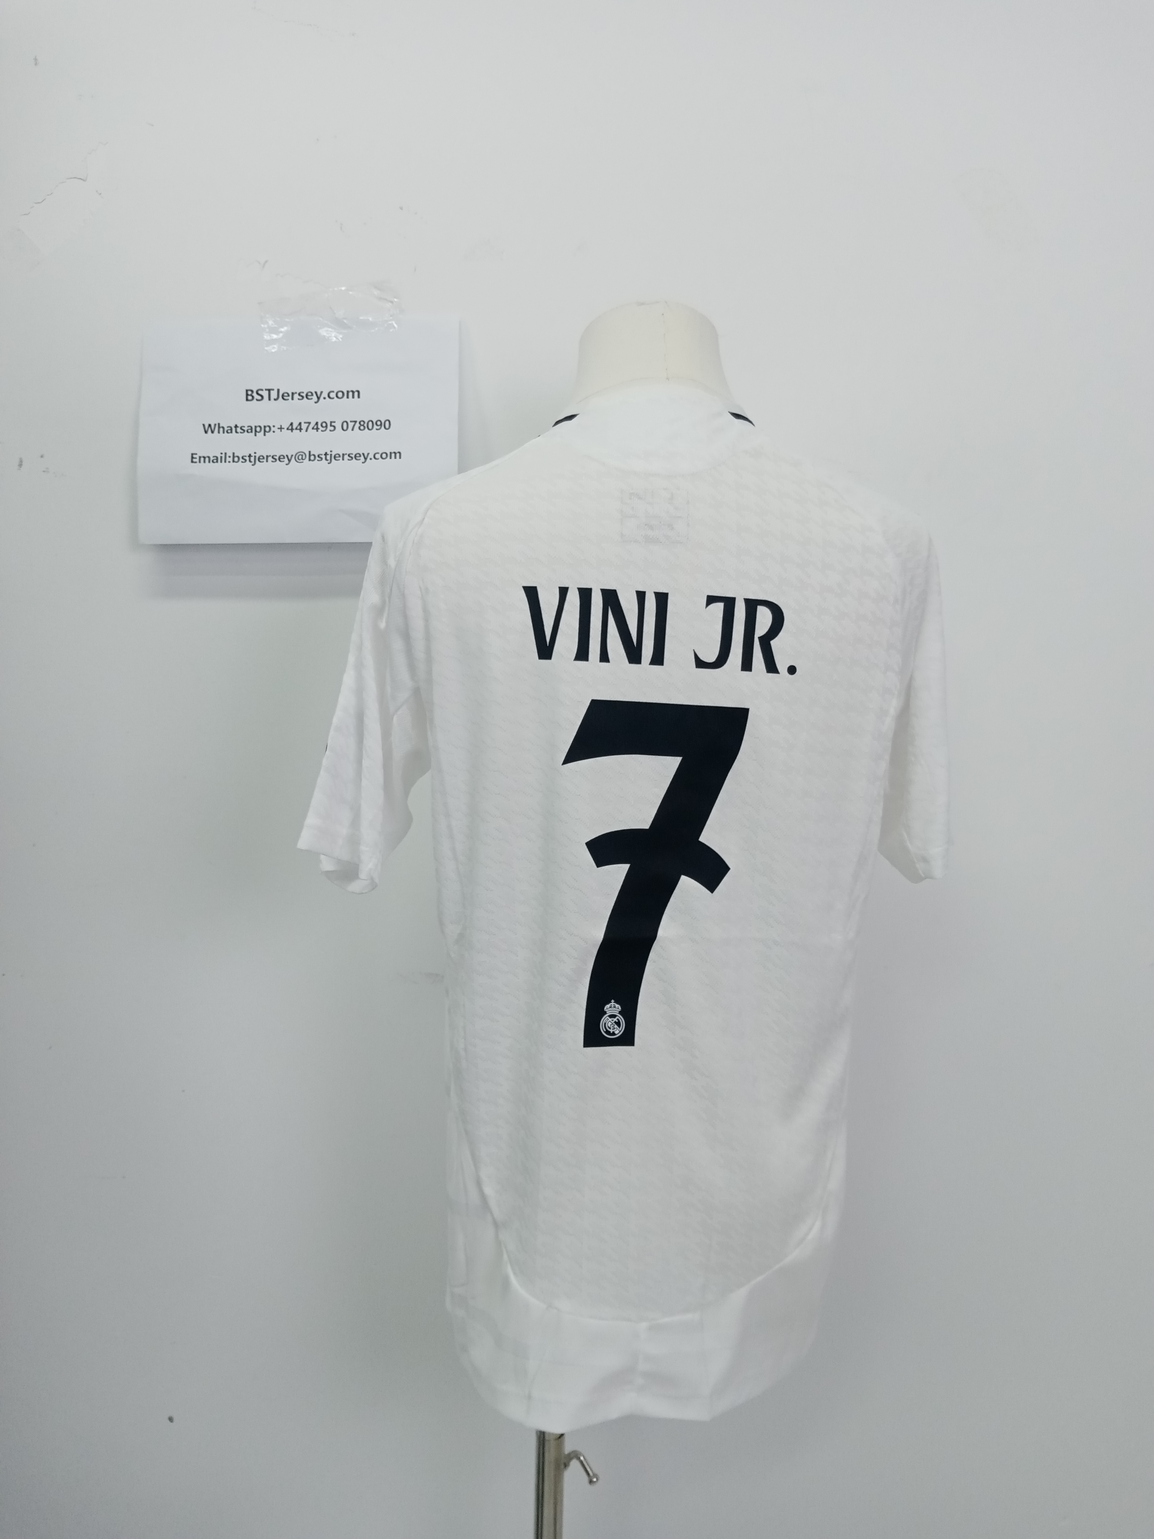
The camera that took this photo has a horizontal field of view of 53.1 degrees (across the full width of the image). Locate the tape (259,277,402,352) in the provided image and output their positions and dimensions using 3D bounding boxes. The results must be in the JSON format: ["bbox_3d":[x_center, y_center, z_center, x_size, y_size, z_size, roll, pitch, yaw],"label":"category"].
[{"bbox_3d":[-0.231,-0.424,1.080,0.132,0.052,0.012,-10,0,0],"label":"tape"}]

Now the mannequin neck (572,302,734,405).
[{"bbox_3d":[0.060,-0.322,0.930,0.130,0.088,0.125,2,0,-10],"label":"mannequin neck"}]

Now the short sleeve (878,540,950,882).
[{"bbox_3d":[0.281,-0.050,0.965,0.085,0.288,0.145,1,0,-9],"label":"short sleeve"}]

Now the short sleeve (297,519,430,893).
[{"bbox_3d":[-0.170,-0.053,0.918,0.112,0.292,0.145,1,0,-9],"label":"short sleeve"}]

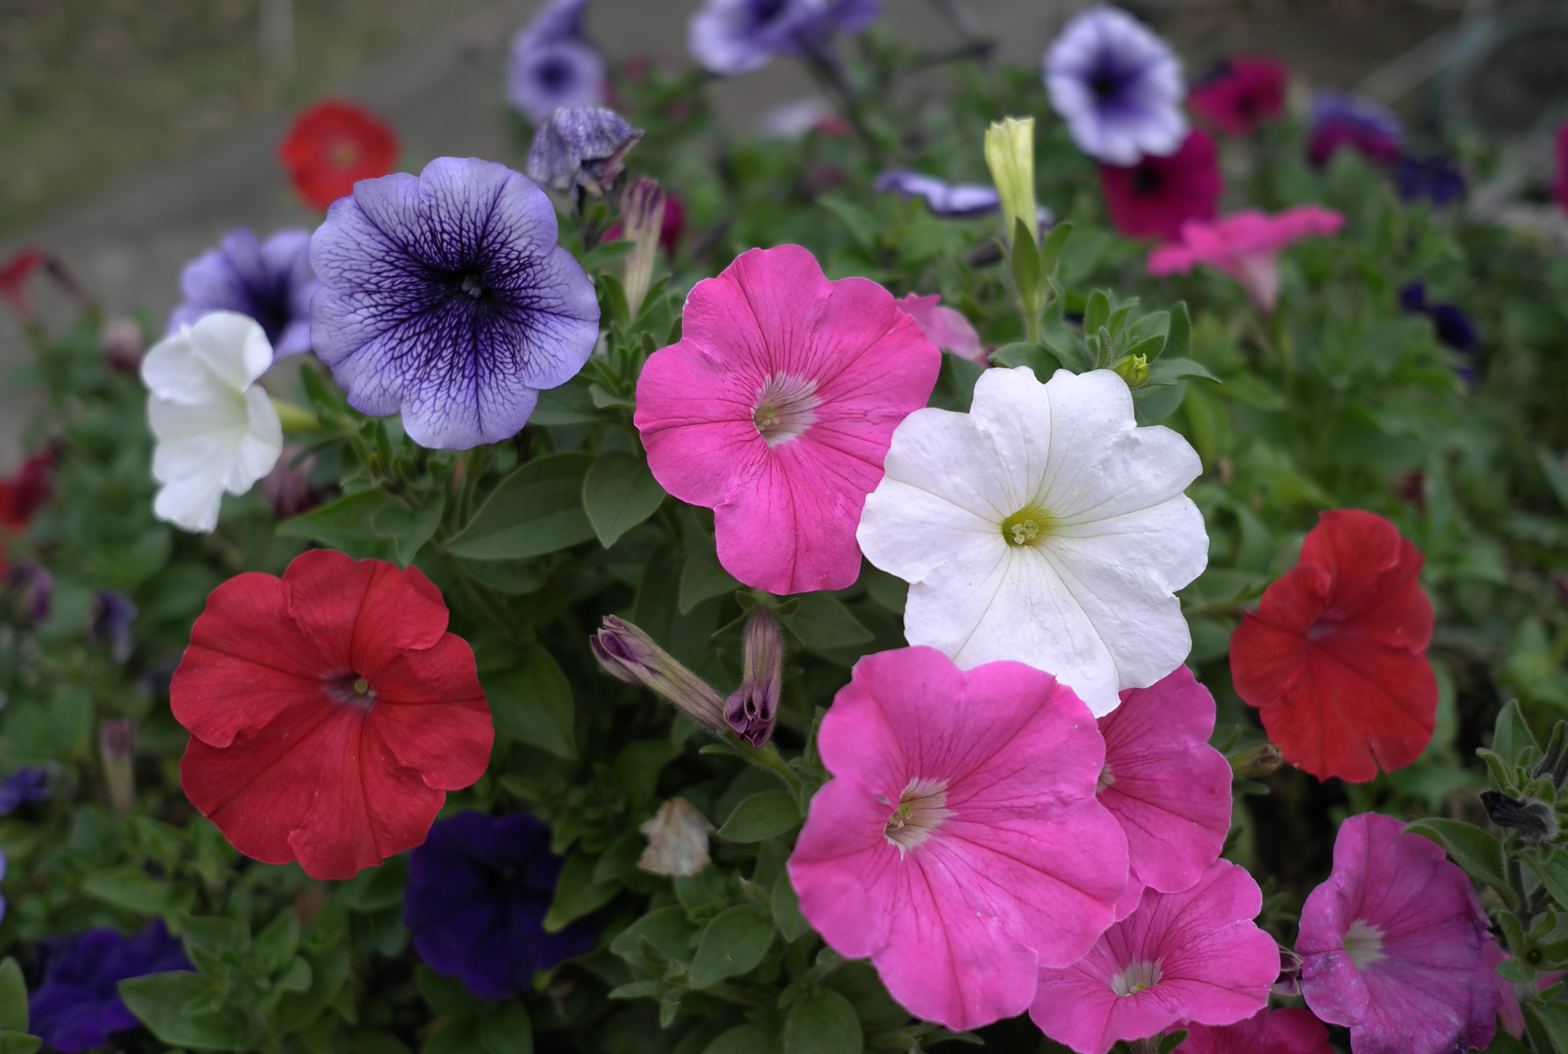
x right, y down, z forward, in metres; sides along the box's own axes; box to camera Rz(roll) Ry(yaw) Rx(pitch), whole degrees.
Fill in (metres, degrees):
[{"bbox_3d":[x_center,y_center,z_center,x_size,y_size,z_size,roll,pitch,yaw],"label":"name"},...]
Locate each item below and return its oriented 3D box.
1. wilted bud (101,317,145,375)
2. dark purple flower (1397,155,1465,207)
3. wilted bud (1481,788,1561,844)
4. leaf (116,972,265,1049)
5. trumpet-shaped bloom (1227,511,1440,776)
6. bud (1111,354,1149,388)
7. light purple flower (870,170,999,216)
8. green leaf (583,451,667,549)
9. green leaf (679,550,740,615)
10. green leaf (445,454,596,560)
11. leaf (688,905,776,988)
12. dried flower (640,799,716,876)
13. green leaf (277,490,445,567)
[{"bbox_3d":[-0.310,-0.085,0.720,0.019,0.026,0.020,-3,29,-12],"label":"wilted bud"},{"bbox_3d":[0.316,-0.169,0.750,0.034,0.026,0.029,14,70,18],"label":"dark purple flower"},{"bbox_3d":[0.180,0.071,0.375,0.020,0.012,0.011,13,21,-18],"label":"wilted bud"},{"bbox_3d":[-0.174,0.142,0.450,0.041,0.010,0.022,-17,38,-13],"label":"leaf"},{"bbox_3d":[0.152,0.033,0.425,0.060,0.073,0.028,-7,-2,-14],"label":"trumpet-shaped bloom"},{"bbox_3d":[0.084,-0.038,0.371,0.009,0.010,0.009,2,39,-37],"label":"bud"},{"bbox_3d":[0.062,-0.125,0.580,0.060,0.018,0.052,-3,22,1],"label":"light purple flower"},{"bbox_3d":[-0.040,-0.008,0.395,0.024,0.008,0.034,14,57,16],"label":"green leaf"},{"bbox_3d":[-0.018,0.014,0.415,0.018,0.005,0.031,40,68,12],"label":"green leaf"},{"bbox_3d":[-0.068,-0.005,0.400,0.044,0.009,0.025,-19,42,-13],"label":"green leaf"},{"bbox_3d":[-0.013,0.108,0.395,0.020,0.008,0.032,41,75,14],"label":"leaf"},{"bbox_3d":[-0.029,0.082,0.405,0.019,0.018,0.016,2,7,0],"label":"dried flower"},{"bbox_3d":[-0.122,0.000,0.445,0.049,0.011,0.027,-6,46,-21],"label":"green leaf"}]

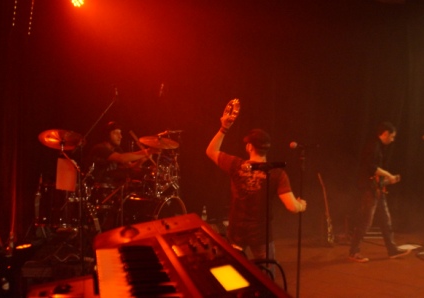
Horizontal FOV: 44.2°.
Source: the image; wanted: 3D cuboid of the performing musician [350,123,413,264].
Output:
[{"bbox_3d":[2.043,0.519,6.373,0.700,1.700,0.540,1,5,10],"label":"performing musician"}]

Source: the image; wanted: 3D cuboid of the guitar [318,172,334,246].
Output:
[{"bbox_3d":[1.532,0.804,7.002,0.090,1.000,0.330,-10,3,13],"label":"guitar"}]

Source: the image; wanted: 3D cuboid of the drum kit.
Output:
[{"bbox_3d":[-1.020,0.387,5.457,1.250,1.200,1.600,3,6,28],"label":"drum kit"}]

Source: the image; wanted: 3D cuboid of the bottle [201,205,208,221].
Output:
[{"bbox_3d":[-0.100,0.844,6.855,0.066,0.200,0.066,0,5,0],"label":"bottle"}]

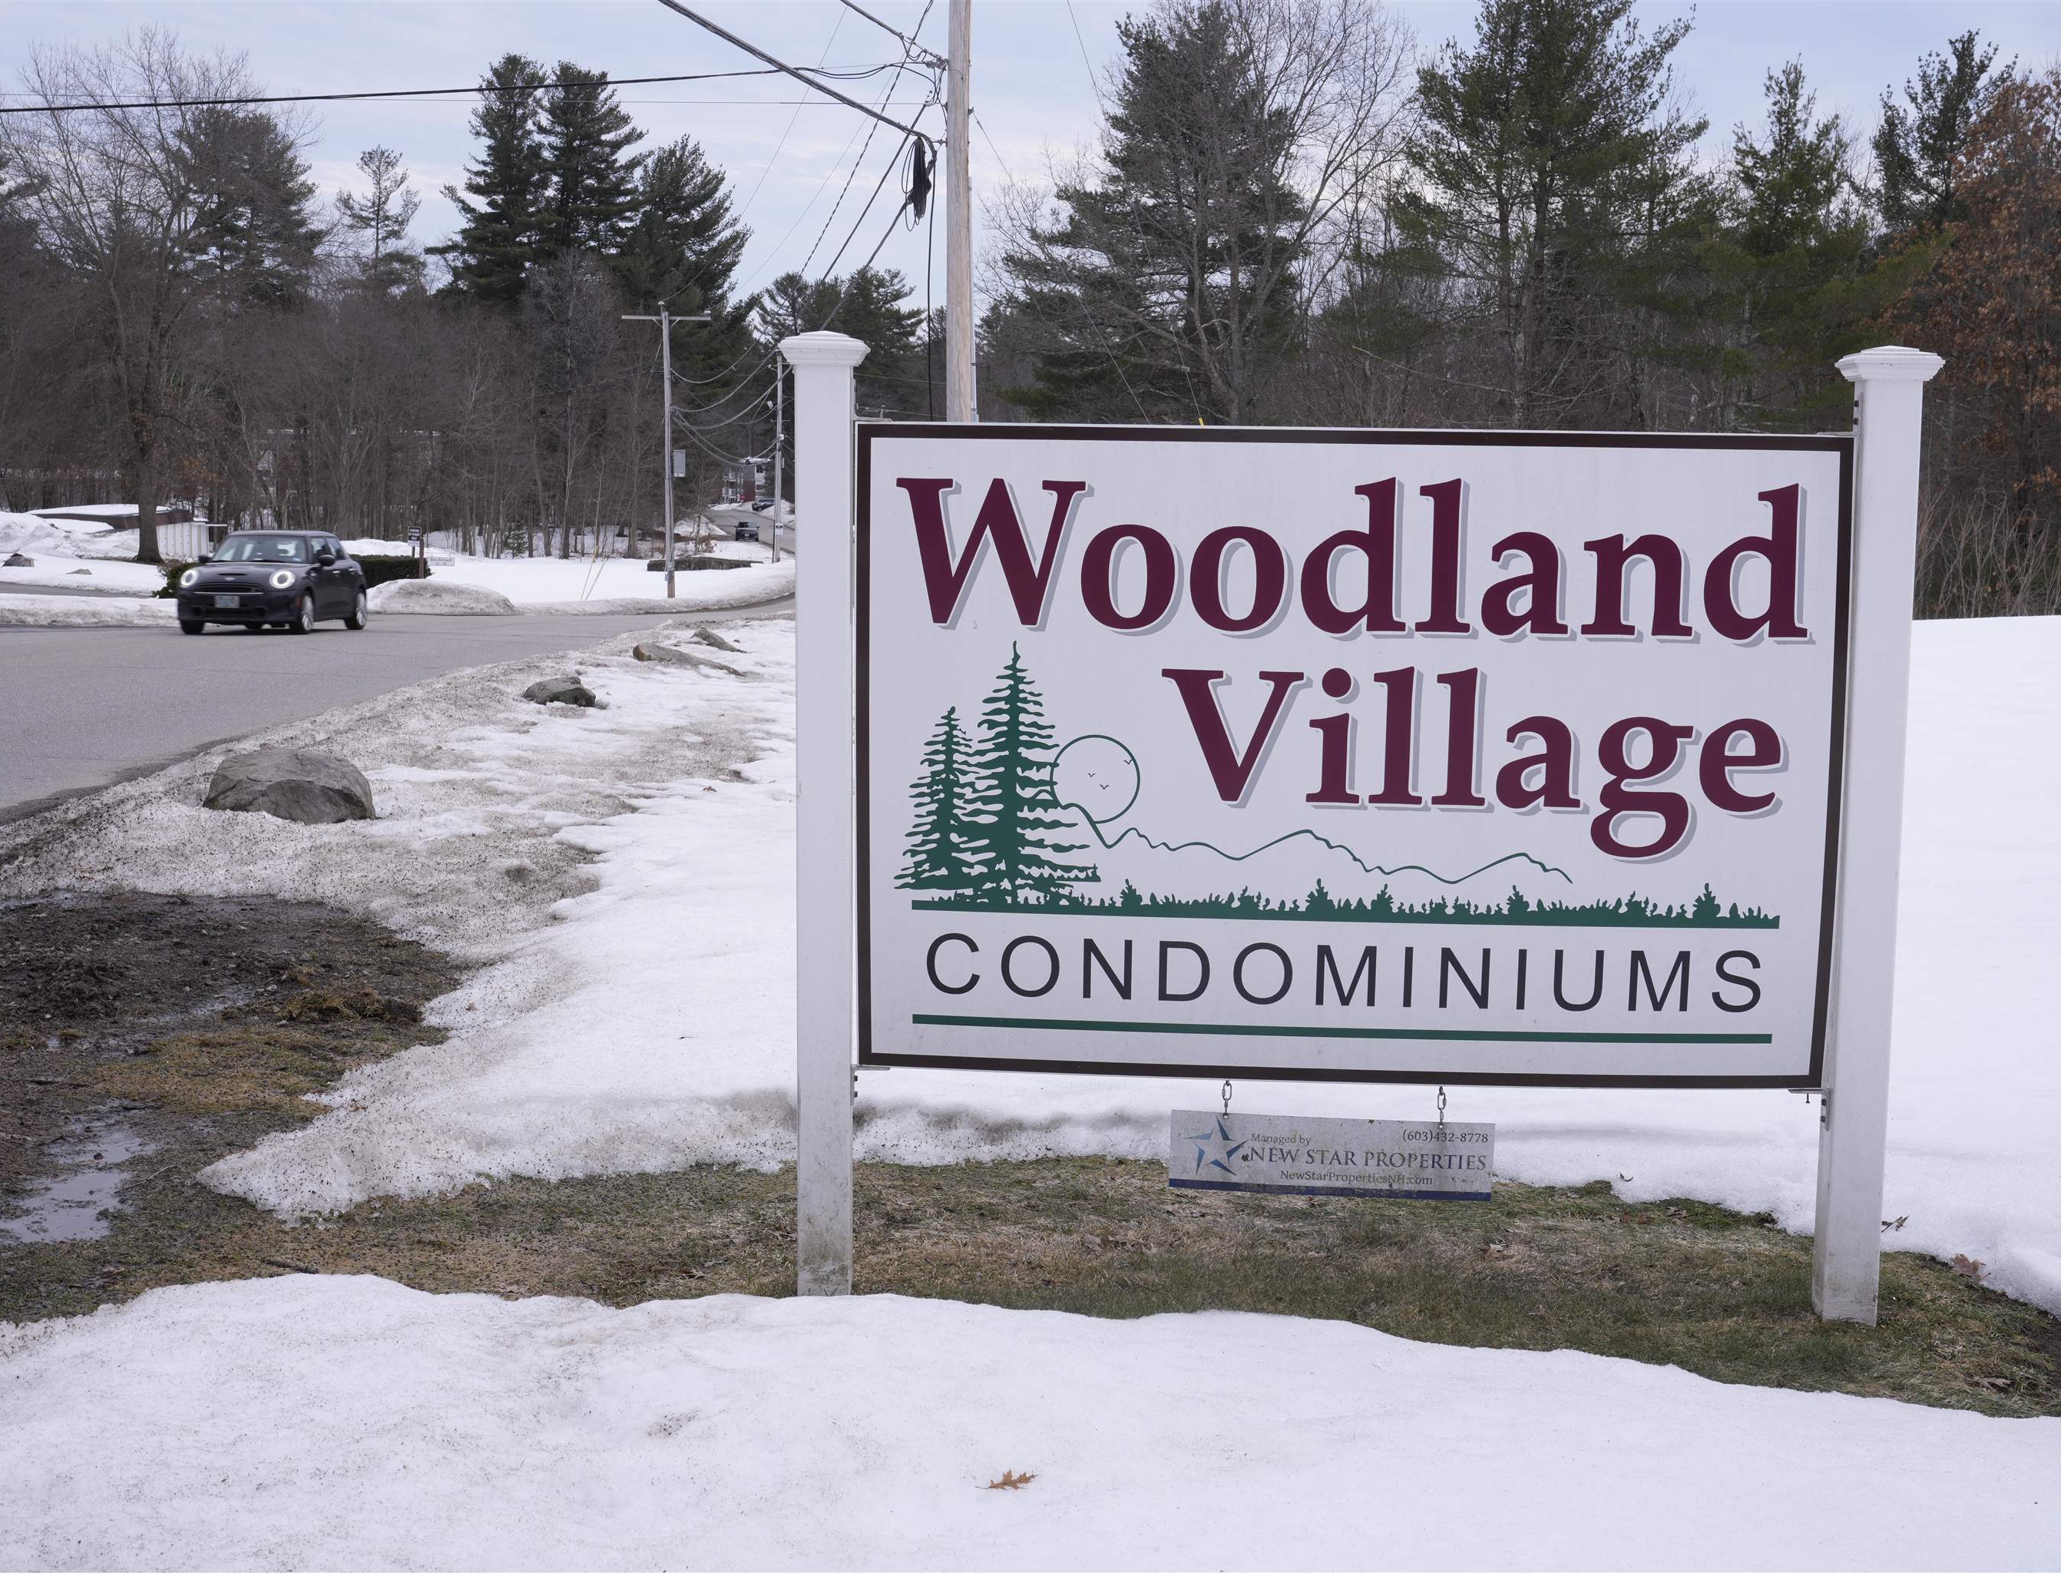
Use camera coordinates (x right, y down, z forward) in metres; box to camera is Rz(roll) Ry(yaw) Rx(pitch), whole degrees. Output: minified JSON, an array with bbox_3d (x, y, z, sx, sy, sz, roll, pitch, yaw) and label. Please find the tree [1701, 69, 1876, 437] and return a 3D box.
[{"bbox_3d":[18.383,-10.828,64.011,4.900,13.461,4.900,1,7,0],"label":"tree"}]

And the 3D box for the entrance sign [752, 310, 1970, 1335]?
[{"bbox_3d":[0.584,0.087,4.944,2.100,1.840,0.170,1,7,3],"label":"entrance sign"}]

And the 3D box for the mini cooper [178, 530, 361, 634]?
[{"bbox_3d":[-10.520,-2.855,36.550,1.740,1.420,3.950,1,4,1],"label":"mini cooper"}]

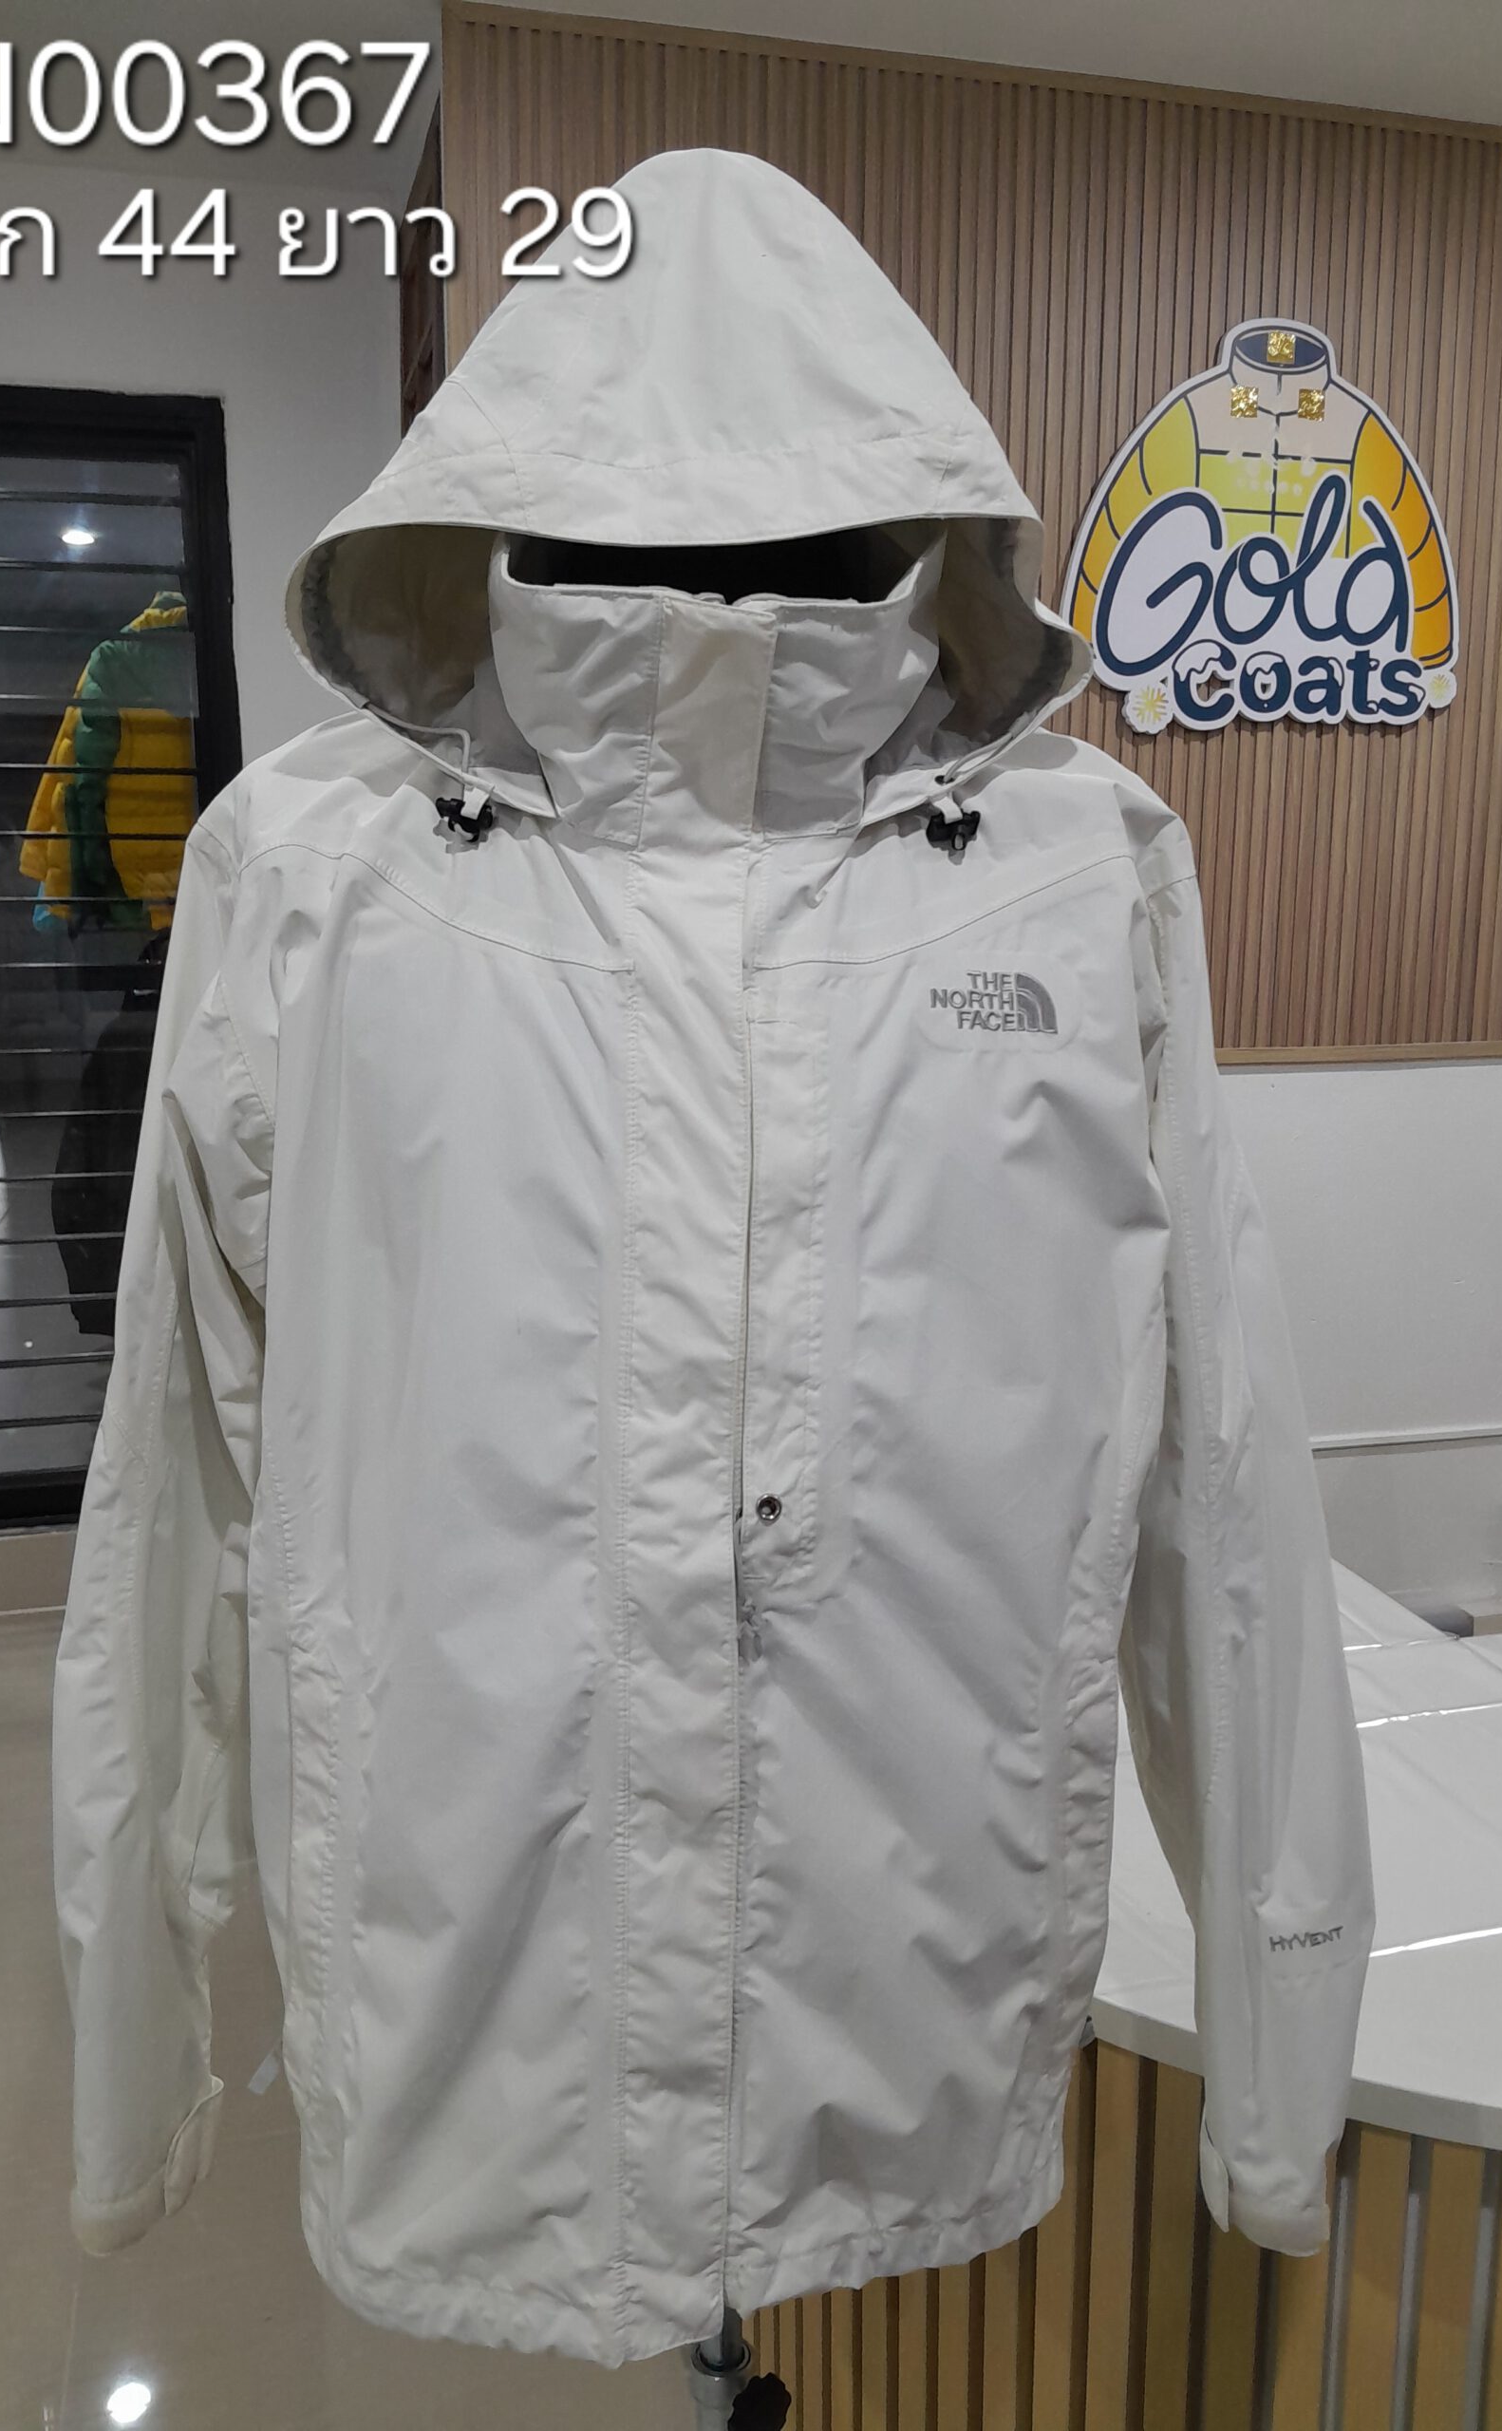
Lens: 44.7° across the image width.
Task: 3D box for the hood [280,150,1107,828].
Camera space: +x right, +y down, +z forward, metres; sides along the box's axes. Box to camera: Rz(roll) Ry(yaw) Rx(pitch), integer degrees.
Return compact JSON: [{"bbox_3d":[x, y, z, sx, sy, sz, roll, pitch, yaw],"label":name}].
[{"bbox_3d":[-0.032,-0.333,0.866,0.350,0.315,0.270,-1,10,-4],"label":"hood"}]

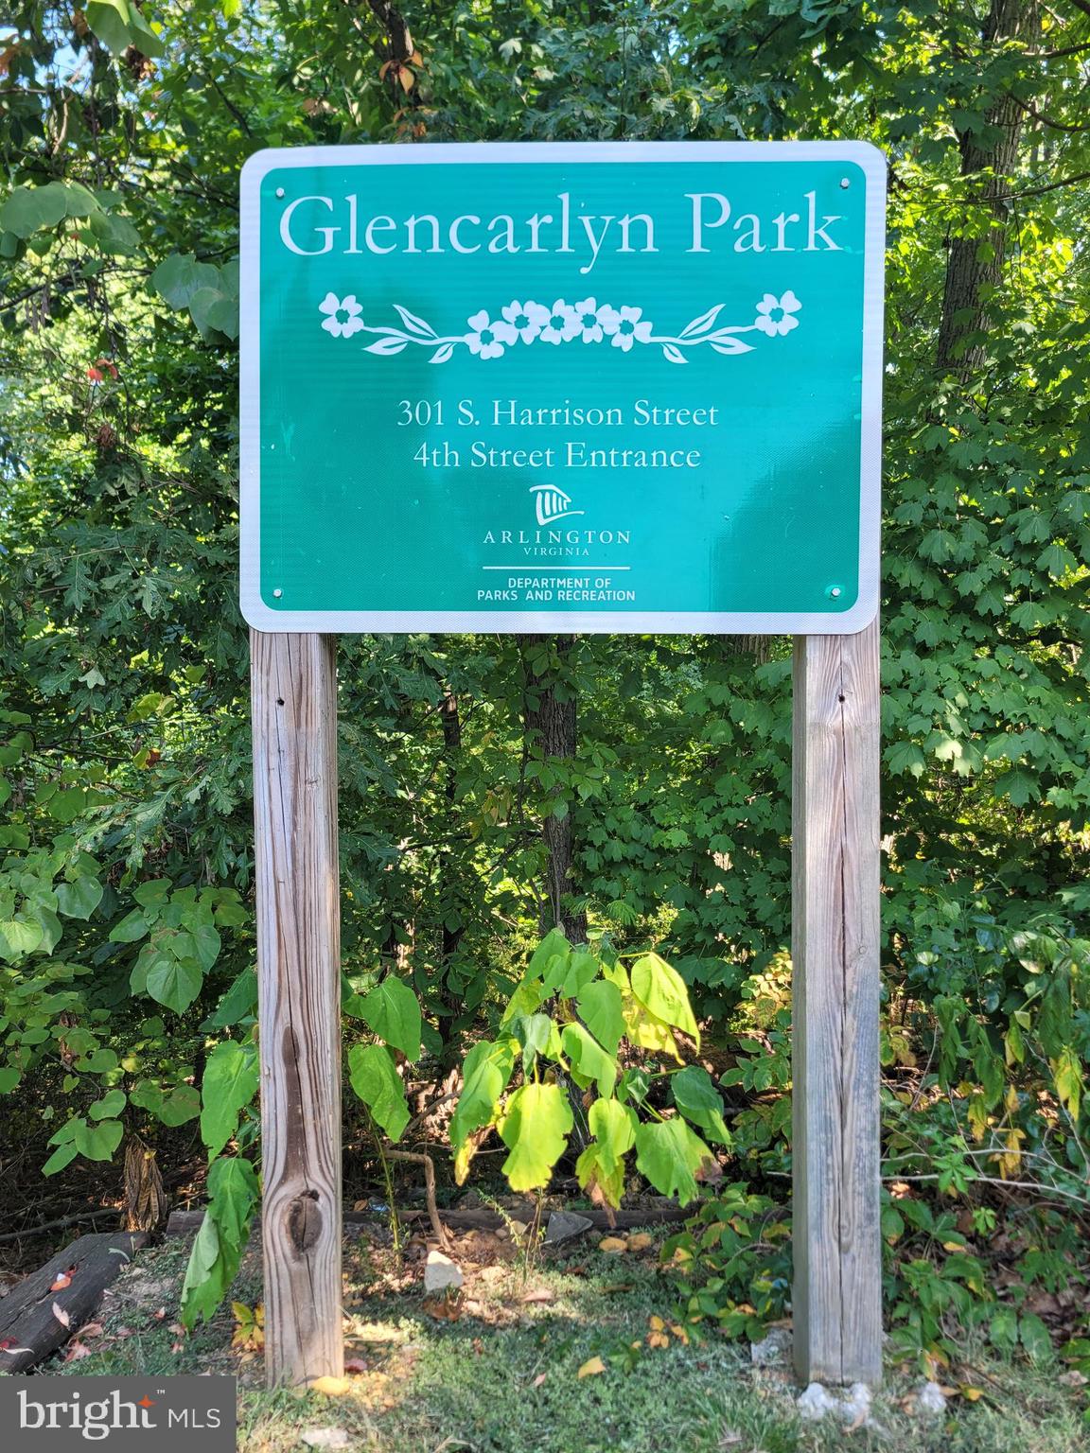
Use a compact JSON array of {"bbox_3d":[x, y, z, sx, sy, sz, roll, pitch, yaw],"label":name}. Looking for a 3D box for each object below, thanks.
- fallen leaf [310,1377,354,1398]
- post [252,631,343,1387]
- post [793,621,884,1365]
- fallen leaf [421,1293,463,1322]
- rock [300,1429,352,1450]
[{"bbox_3d":[-0.408,1.260,2.084,0.074,0.015,0.042,0,1,0],"label":"fallen leaf"},{"bbox_3d":[-0.486,0.106,2.170,0.139,2.353,0.139,-1,1,2],"label":"post"},{"bbox_3d":[0.570,0.098,2.133,0.139,2.320,0.139,0,1,2],"label":"post"},{"bbox_3d":[-0.222,1.249,2.345,0.085,0.030,0.055,0,1,0],"label":"fallen leaf"},{"bbox_3d":[-0.389,1.268,1.942,0.092,0.028,0.052,-1,1,2],"label":"rock"}]

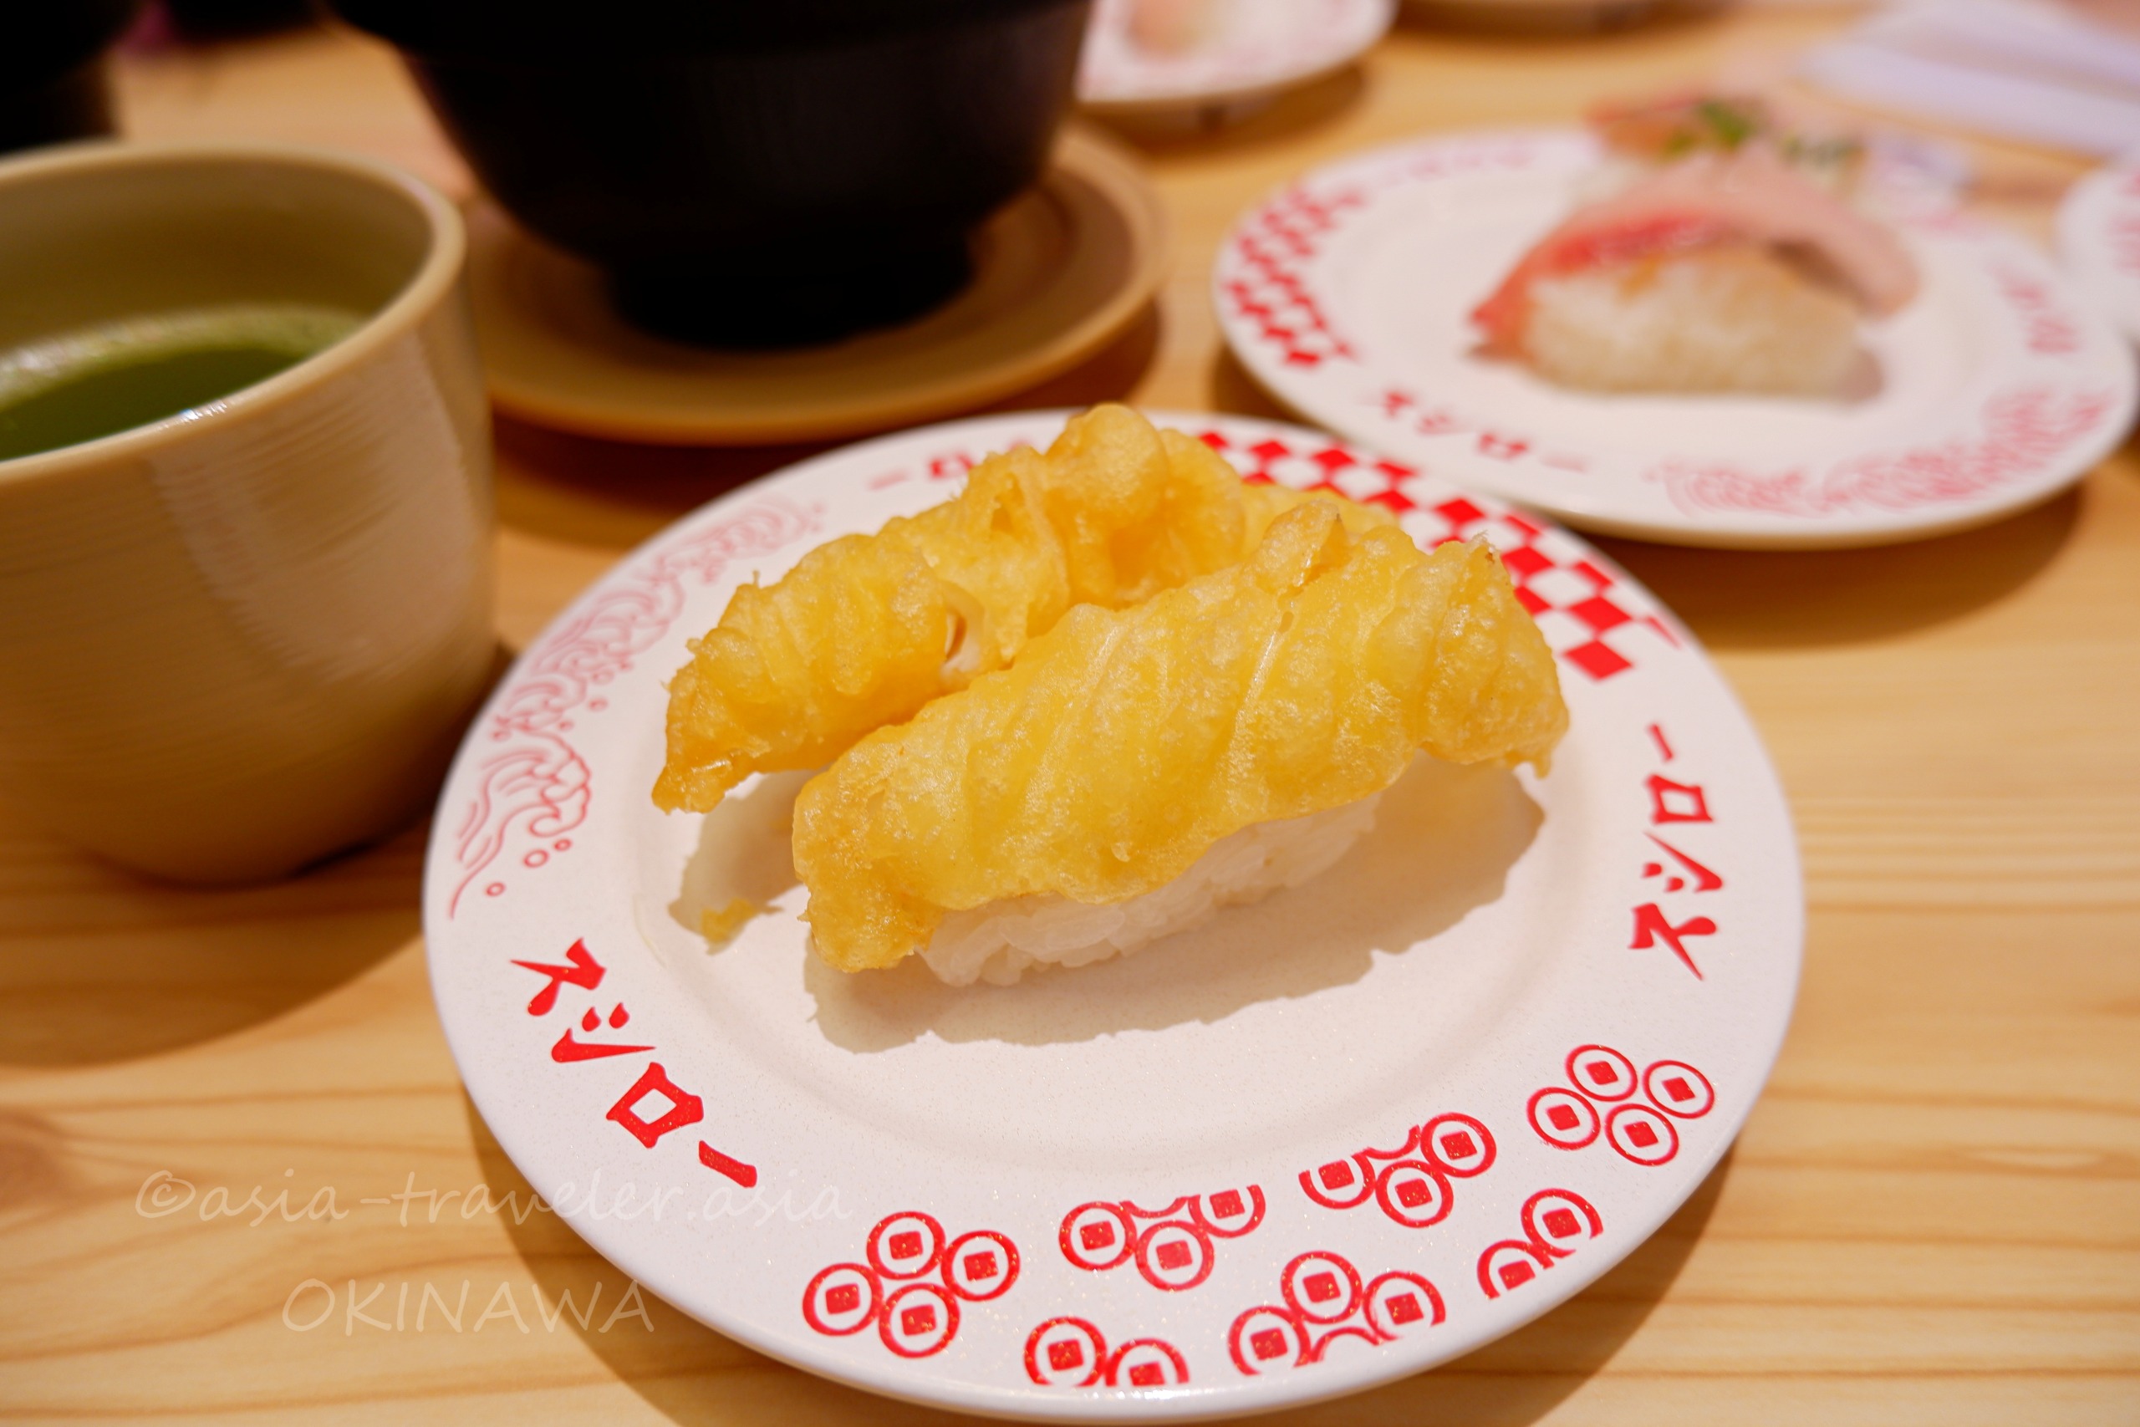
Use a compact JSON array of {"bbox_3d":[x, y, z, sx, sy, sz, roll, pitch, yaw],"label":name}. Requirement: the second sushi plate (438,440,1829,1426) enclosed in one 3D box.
[{"bbox_3d":[0.004,0.011,0.166,0.150,0.021,0.150,-1,43,1],"label":"second sushi plate"}]

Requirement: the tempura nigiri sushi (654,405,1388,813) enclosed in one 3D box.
[{"bbox_3d":[-0.003,-0.012,0.162,0.090,0.035,0.033,-18,45,-16],"label":"tempura nigiri sushi"}]

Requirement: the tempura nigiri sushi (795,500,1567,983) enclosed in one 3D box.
[{"bbox_3d":[0.013,0.003,0.146,0.088,0.034,0.034,-17,45,-16],"label":"tempura nigiri sushi"}]

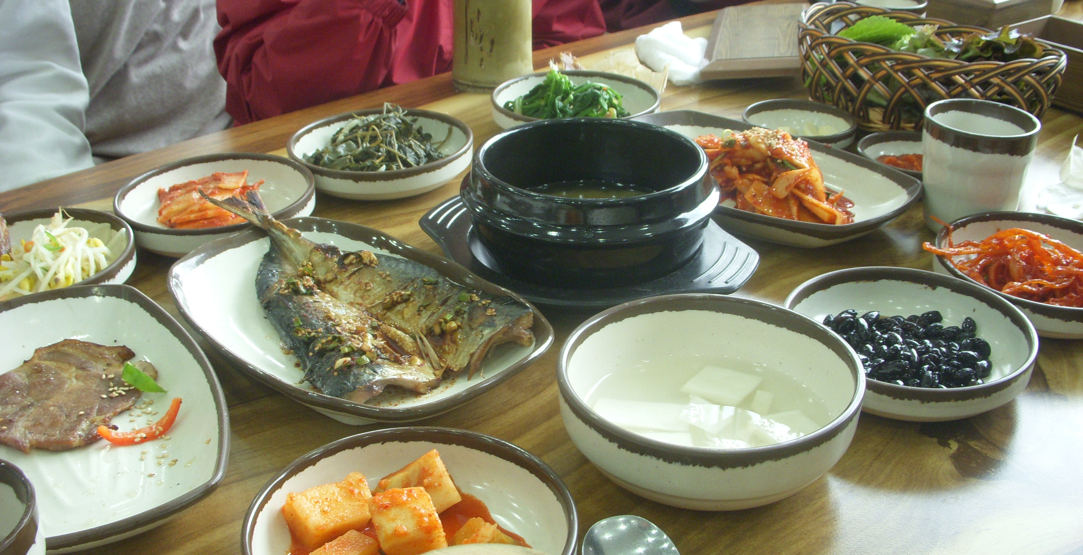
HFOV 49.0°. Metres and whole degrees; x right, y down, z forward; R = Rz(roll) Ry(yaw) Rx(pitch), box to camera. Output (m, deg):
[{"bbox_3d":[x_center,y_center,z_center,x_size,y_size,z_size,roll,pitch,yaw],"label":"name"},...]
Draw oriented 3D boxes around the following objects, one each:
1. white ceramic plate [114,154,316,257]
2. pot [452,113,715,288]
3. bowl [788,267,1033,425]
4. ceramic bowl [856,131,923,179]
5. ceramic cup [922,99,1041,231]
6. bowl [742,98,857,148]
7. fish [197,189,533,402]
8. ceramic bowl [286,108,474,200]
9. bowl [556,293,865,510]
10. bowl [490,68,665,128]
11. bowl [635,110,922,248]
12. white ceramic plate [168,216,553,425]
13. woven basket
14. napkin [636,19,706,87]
[{"bbox_3d":[-0.233,-0.049,0.860,0.140,0.031,0.140,0,27,0],"label":"white ceramic plate"},{"bbox_3d":[0.032,-0.048,0.776,0.164,0.071,0.164,0,27,0],"label":"pot"},{"bbox_3d":[0.202,0.038,0.665,0.138,0.030,0.138,0,27,0],"label":"bowl"},{"bbox_3d":[0.286,-0.084,0.911,0.088,0.028,0.088,0,27,0],"label":"ceramic bowl"},{"bbox_3d":[0.300,-0.073,0.825,0.075,0.081,0.075,10,29,19],"label":"ceramic cup"},{"bbox_3d":[0.210,-0.119,0.975,0.090,0.027,0.090,6,28,11],"label":"bowl"},{"bbox_3d":[-0.120,0.007,0.701,0.250,0.041,0.140,23,35,38],"label":"fish"},{"bbox_3d":[-0.125,-0.093,0.927,0.143,0.031,0.143,-1,27,0],"label":"ceramic bowl"},{"bbox_3d":[0.084,0.065,0.599,0.148,0.050,0.148,0,27,0],"label":"bowl"},{"bbox_3d":[0.029,-0.140,1.019,0.143,0.031,0.143,-1,27,0],"label":"bowl"},{"bbox_3d":[0.149,-0.071,0.886,0.255,0.031,0.151,22,35,37],"label":"bowl"},{"bbox_3d":[-0.115,0.027,0.698,0.263,0.031,0.156,21,34,36],"label":"white ceramic plate"},{"bbox_3d":[0.321,-0.176,1.032,0.235,0.075,0.125,24,36,39],"label":"woven basket"},{"bbox_3d":[0.128,-0.217,1.147,0.071,0.045,0.065,3,27,6],"label":"napkin"}]

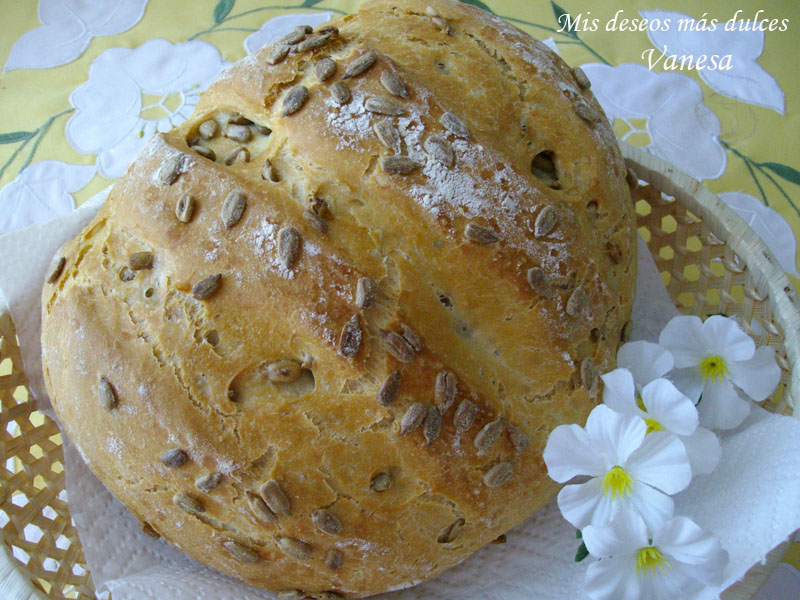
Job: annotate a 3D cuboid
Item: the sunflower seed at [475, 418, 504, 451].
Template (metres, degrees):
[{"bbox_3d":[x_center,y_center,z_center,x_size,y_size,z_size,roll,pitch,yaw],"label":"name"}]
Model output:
[{"bbox_3d":[0.025,0.037,0.232,0.011,0.006,0.003,-48,25,-7],"label":"sunflower seed"}]

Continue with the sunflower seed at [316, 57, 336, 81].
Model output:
[{"bbox_3d":[-0.022,-0.071,0.256,0.006,0.004,0.009,14,61,13],"label":"sunflower seed"}]

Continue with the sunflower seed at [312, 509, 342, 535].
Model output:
[{"bbox_3d":[-0.019,0.057,0.215,0.009,0.004,0.005,39,93,-11],"label":"sunflower seed"}]

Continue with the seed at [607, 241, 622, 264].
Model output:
[{"bbox_3d":[0.071,-0.015,0.274,0.004,0.003,0.008,-28,90,-15],"label":"seed"}]

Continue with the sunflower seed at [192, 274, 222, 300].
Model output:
[{"bbox_3d":[-0.058,-0.005,0.251,0.010,0.003,0.004,-36,80,-6],"label":"sunflower seed"}]

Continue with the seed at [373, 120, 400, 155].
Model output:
[{"bbox_3d":[-0.003,-0.053,0.267,0.005,0.004,0.013,-22,71,-10],"label":"seed"}]

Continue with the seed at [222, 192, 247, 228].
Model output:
[{"bbox_3d":[-0.046,-0.025,0.229,0.006,0.004,0.011,7,71,10],"label":"seed"}]

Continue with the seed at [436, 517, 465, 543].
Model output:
[{"bbox_3d":[0.014,0.063,0.229,0.010,0.005,0.004,-42,30,-2],"label":"seed"}]

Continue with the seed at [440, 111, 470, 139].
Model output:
[{"bbox_3d":[0.016,-0.050,0.239,0.010,0.003,0.005,42,70,4],"label":"seed"}]

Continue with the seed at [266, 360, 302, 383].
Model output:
[{"bbox_3d":[-0.034,0.021,0.242,0.010,0.003,0.006,2,81,-1],"label":"seed"}]

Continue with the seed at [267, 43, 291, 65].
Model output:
[{"bbox_3d":[-0.043,-0.088,0.297,0.010,0.003,0.005,-38,74,-8],"label":"seed"}]

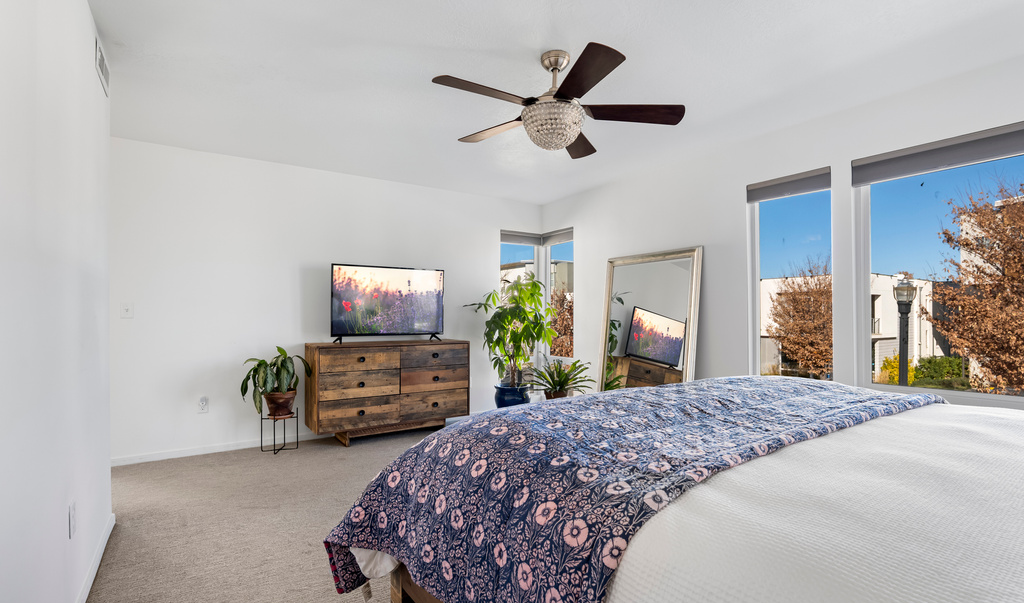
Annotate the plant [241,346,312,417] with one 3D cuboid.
[{"bbox_3d":[-1.919,0.656,3.687,0.527,0.552,0.480,1,-2,-27],"label":"plant"}]

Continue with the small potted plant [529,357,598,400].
[{"bbox_3d":[0.540,0.921,4.783,0.655,0.641,0.620,0,-1,6],"label":"small potted plant"}]

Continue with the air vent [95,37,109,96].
[{"bbox_3d":[-1.957,-1.116,2.164,0.026,0.146,0.406,1,-2,-35],"label":"air vent"}]

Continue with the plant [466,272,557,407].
[{"bbox_3d":[-0.007,0.469,4.897,0.913,1.541,0.780,0,-1,0],"label":"plant"}]

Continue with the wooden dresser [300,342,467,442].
[{"bbox_3d":[-1.119,0.813,4.251,1.397,0.837,0.461,1,-2,-35],"label":"wooden dresser"}]

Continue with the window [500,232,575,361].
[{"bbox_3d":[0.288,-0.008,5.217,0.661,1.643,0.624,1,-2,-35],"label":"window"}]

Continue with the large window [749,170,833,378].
[{"bbox_3d":[2.017,-0.169,3.301,0.104,1.472,0.562,1,-2,-35],"label":"large window"}]

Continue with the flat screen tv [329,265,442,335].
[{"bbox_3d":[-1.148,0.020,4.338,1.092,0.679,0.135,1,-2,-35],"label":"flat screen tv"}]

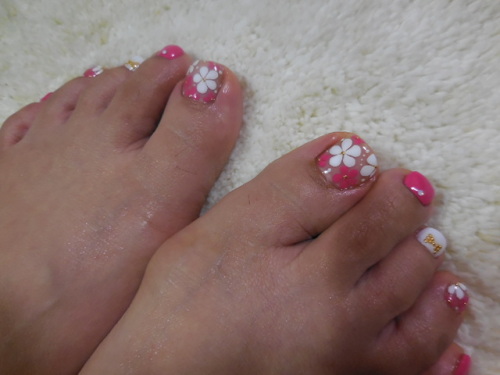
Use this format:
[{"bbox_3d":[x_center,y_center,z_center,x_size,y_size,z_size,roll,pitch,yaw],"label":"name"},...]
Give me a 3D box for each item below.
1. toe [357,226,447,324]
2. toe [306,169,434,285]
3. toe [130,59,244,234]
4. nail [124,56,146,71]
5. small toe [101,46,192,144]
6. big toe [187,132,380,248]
[{"bbox_3d":[0.048,0.027,0.114,0.025,0.016,0.015,-32,60,-6],"label":"toe"},{"bbox_3d":[0.042,0.014,0.124,0.041,0.018,0.016,-32,60,-6],"label":"toe"},{"bbox_3d":[-0.023,-0.023,0.158,0.026,0.025,0.063,6,63,16],"label":"toe"},{"bbox_3d":[-0.058,-0.062,0.182,0.009,0.004,0.009,26,36,24],"label":"nail"},{"bbox_3d":[-0.048,-0.045,0.177,0.016,0.018,0.042,26,70,24],"label":"small toe"},{"bbox_3d":[0.016,0.004,0.133,0.053,0.024,0.025,-20,60,1],"label":"big toe"}]

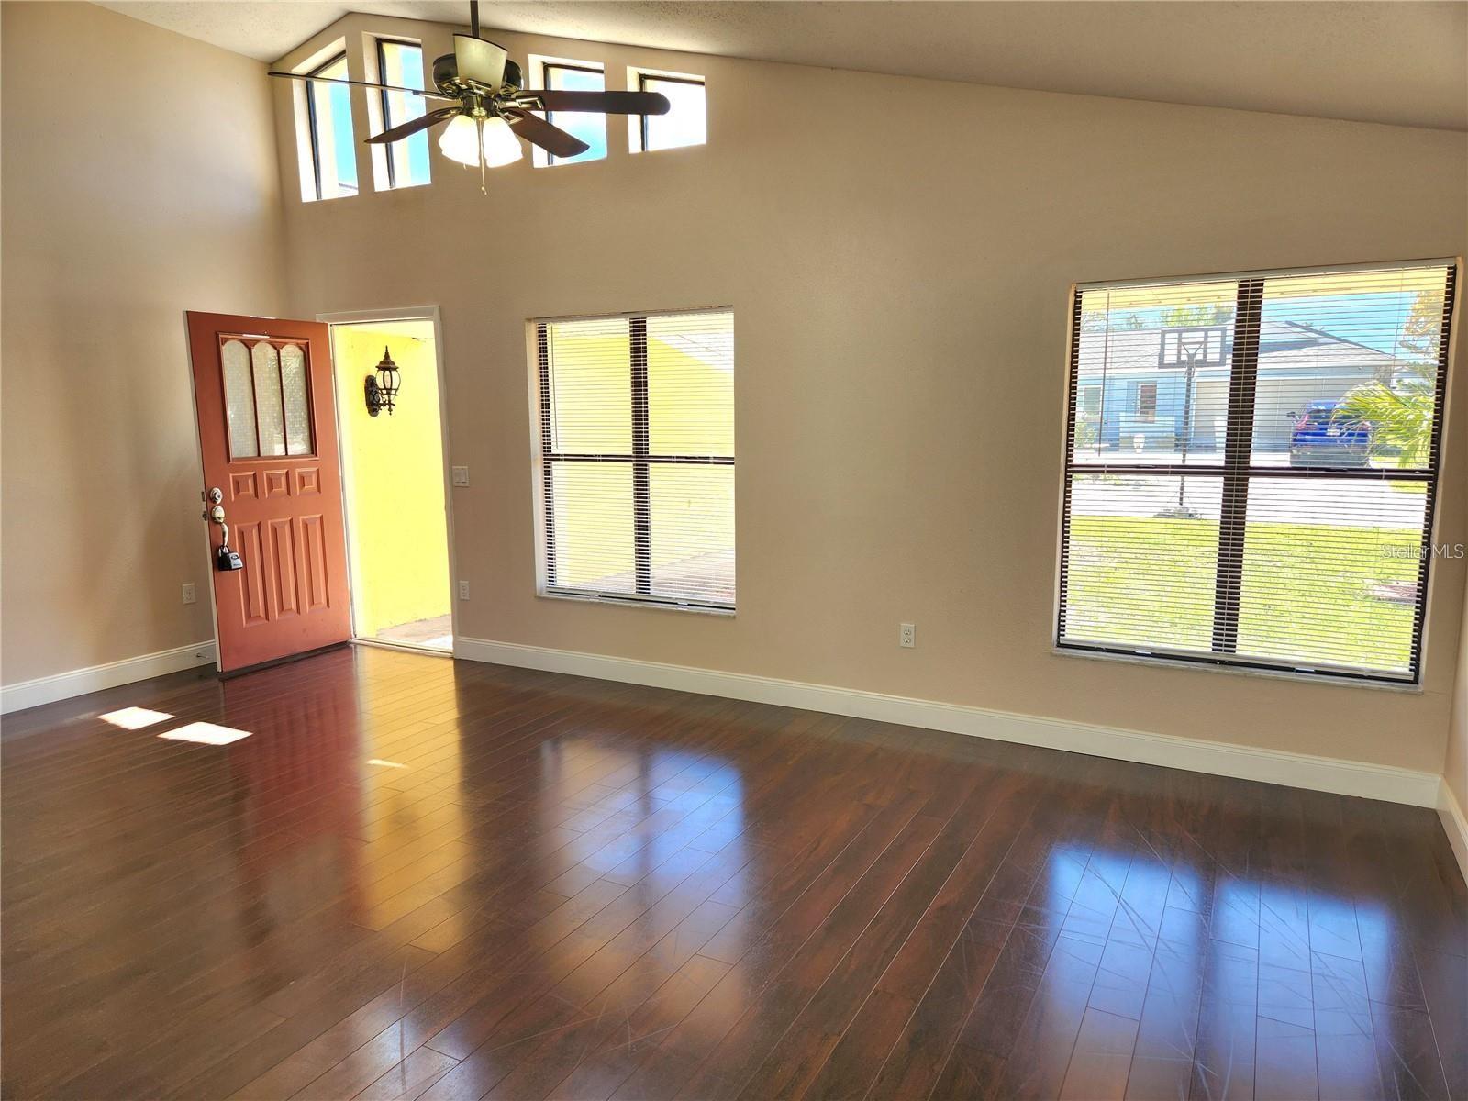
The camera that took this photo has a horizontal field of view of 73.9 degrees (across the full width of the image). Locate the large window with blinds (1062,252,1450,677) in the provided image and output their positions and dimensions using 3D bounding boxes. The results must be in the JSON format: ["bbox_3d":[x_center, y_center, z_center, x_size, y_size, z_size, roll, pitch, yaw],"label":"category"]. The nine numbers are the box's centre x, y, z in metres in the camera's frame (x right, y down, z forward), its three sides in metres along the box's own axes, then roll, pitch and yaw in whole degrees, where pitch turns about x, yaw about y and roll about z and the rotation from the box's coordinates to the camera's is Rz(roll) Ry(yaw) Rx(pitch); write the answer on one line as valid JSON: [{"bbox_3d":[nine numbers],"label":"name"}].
[{"bbox_3d":[1.994,-0.299,3.873,1.299,1.542,0.110,4,9,29],"label":"large window with blinds"}]

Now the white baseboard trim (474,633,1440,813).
[{"bbox_3d":[0.453,0.750,4.830,4.966,0.134,0.018,4,9,29],"label":"white baseboard trim"}]

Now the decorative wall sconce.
[{"bbox_3d":[-2.471,-1.198,6.893,0.235,0.490,0.180,4,9,29],"label":"decorative wall sconce"}]

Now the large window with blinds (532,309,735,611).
[{"bbox_3d":[-0.547,-0.484,5.277,1.310,1.551,0.110,4,9,29],"label":"large window with blinds"}]

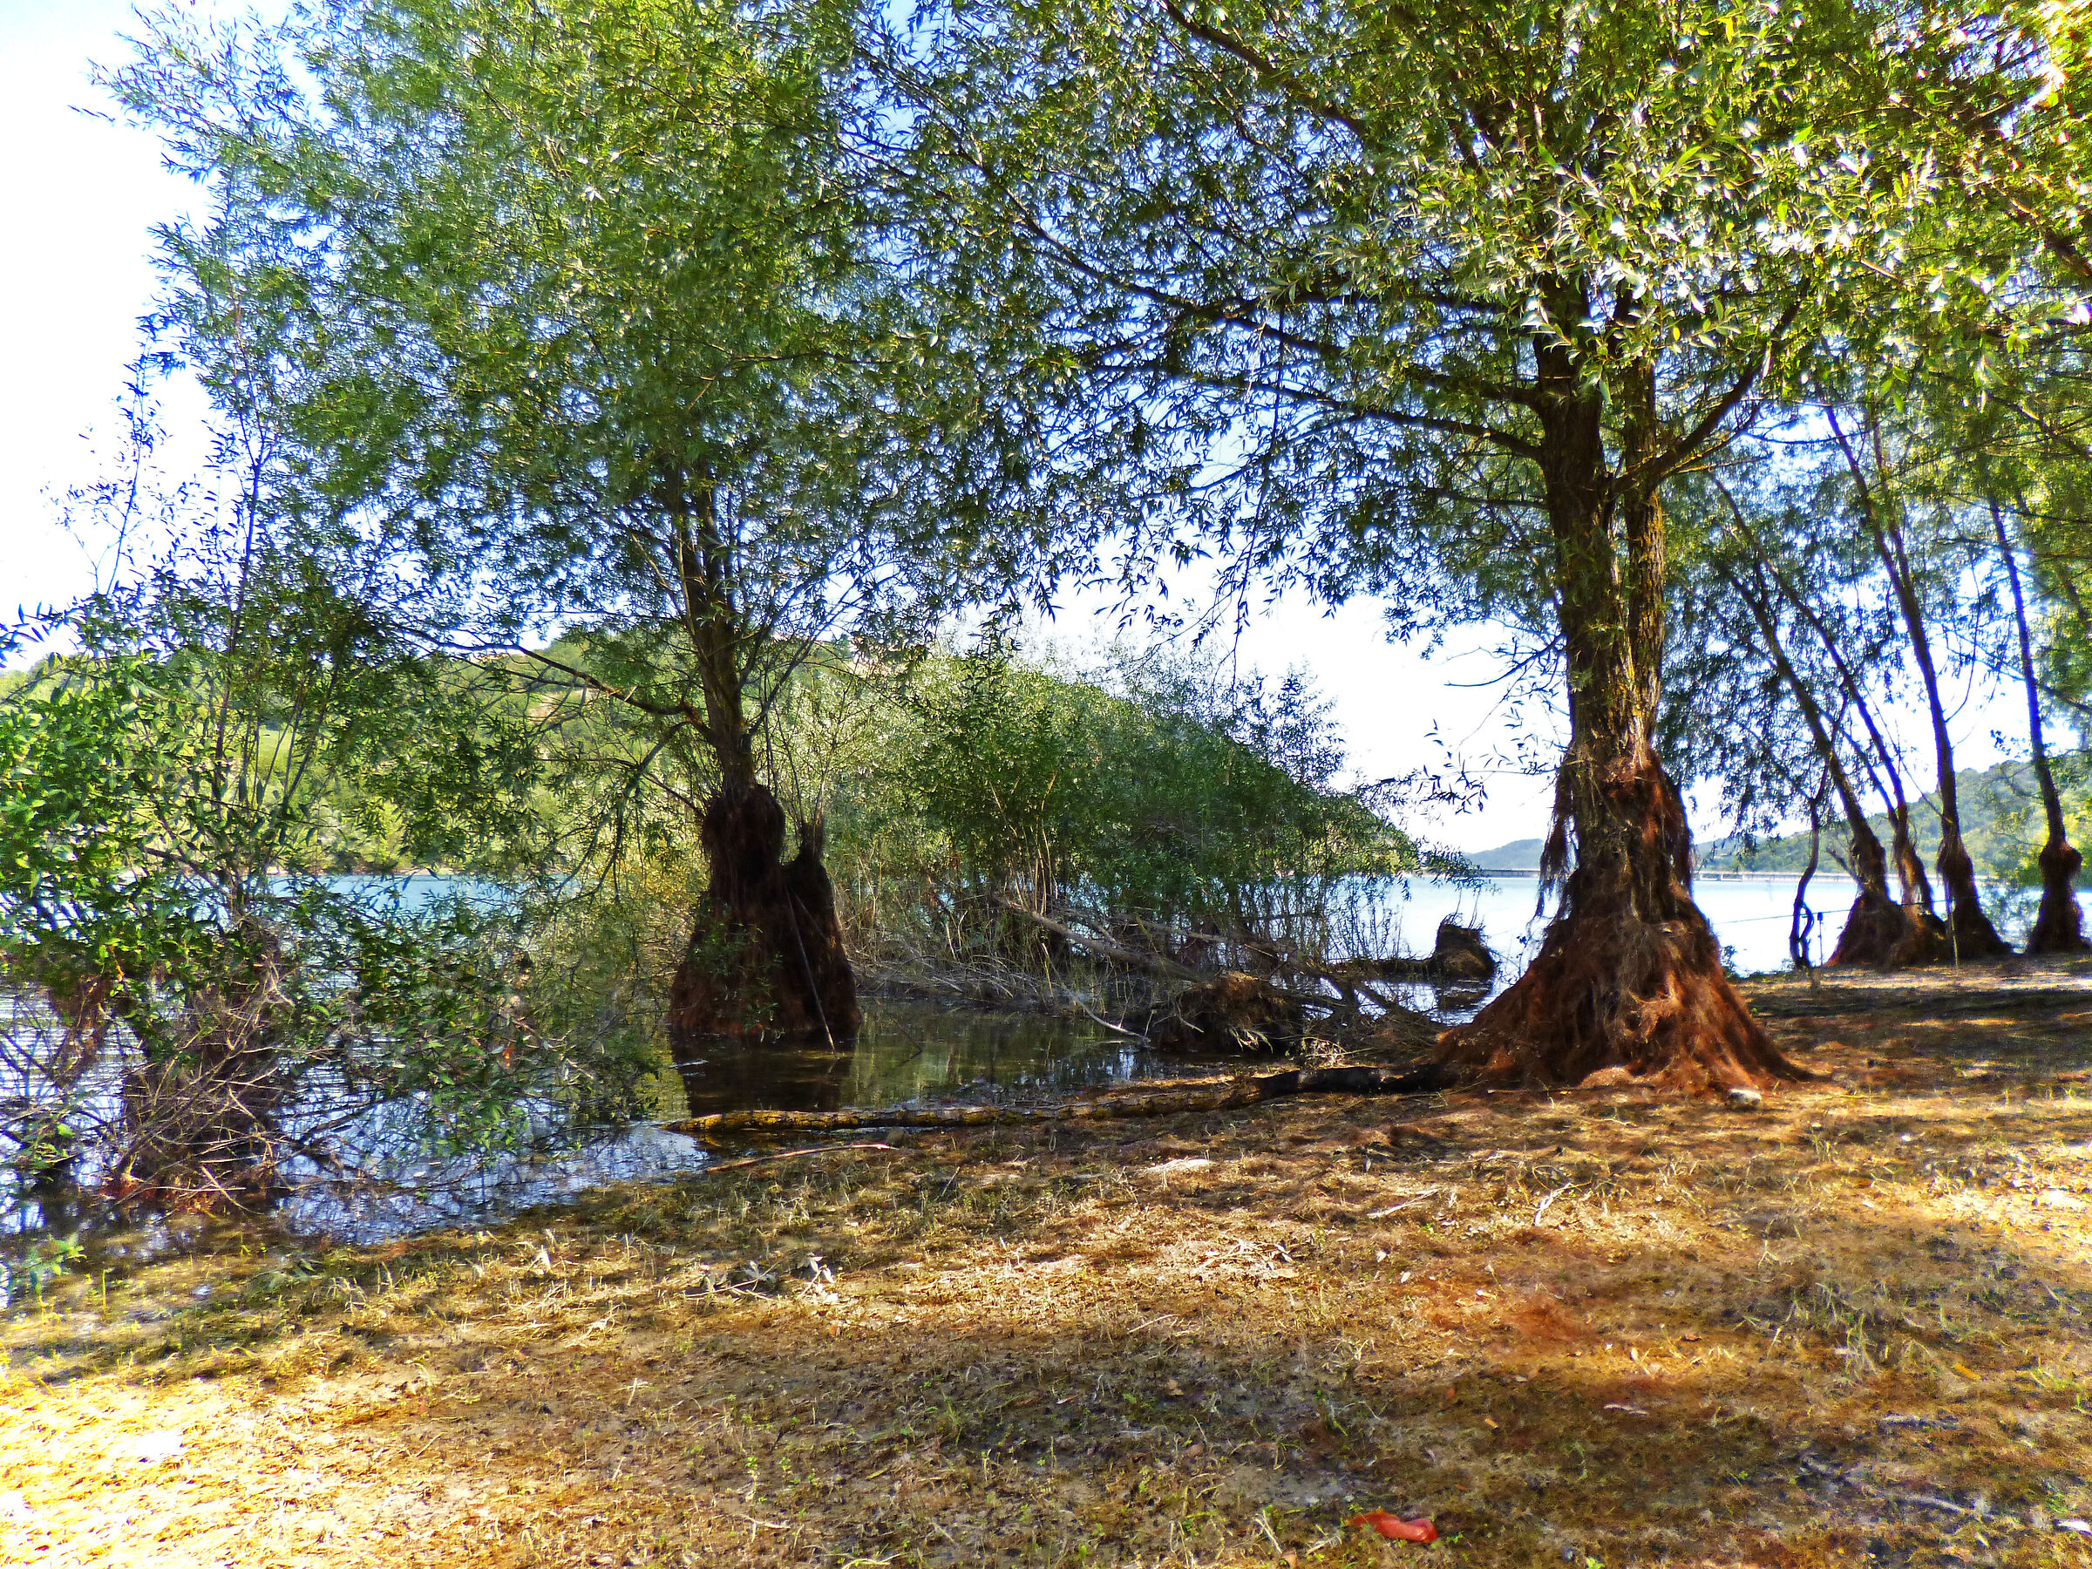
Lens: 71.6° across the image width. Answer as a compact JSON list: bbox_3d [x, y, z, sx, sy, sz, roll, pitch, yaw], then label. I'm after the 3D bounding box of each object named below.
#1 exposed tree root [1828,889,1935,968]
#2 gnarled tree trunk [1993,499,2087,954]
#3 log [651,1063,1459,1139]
[{"bbox_3d":[14.300,2.480,24.800,1.600,1.300,1.400,0,-3,0],"label":"exposed tree root"},{"bbox_3d":[19.250,-1.050,28.100,1.500,8.600,1.200,0,-3,0],"label":"gnarled tree trunk"},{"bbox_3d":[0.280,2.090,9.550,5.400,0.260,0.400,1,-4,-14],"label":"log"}]

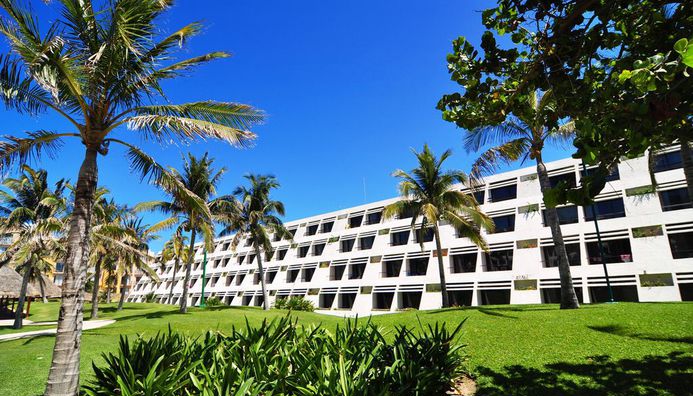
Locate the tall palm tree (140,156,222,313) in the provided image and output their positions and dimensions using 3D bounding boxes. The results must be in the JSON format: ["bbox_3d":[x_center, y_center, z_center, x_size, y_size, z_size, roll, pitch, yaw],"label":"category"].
[{"bbox_3d":[-11.089,1.881,22.503,5.780,10.510,5.780,0,-17,0],"label":"tall palm tree"}]

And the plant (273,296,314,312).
[{"bbox_3d":[-4.467,8.888,29.161,3.540,1.130,2.650,0,-17,0],"label":"plant"}]

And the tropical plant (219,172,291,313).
[{"bbox_3d":[-6.520,2.802,23.846,5.390,9.420,5.390,0,-17,0],"label":"tropical plant"}]

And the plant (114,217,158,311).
[{"bbox_3d":[-16.804,4.977,27.037,4.300,7.260,4.300,0,-17,0],"label":"plant"}]

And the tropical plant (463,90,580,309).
[{"bbox_3d":[7.680,-0.348,13.794,5.510,9.060,5.510,0,-17,0],"label":"tropical plant"}]

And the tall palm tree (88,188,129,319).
[{"bbox_3d":[-15.613,3.242,21.654,3.980,8.070,3.980,0,-17,0],"label":"tall palm tree"}]

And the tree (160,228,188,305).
[{"bbox_3d":[-19.852,7.630,39.213,3.570,8.490,3.570,0,-17,0],"label":"tree"}]

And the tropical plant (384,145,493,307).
[{"bbox_3d":[5.489,1.261,19.854,6.470,9.480,6.470,0,-17,0],"label":"tropical plant"}]

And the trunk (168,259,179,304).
[{"bbox_3d":[-19.358,9.296,38.716,1.120,5.010,0.670,0,-17,0],"label":"trunk"}]

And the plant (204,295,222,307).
[{"bbox_3d":[-13.904,10.713,36.172,1.880,1.200,1.880,0,-17,0],"label":"plant"}]

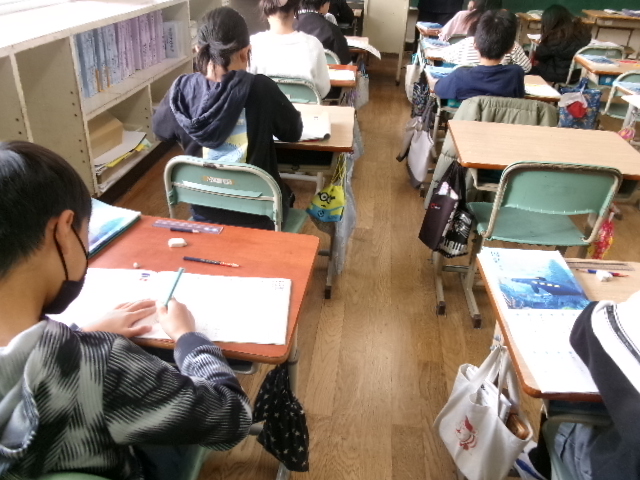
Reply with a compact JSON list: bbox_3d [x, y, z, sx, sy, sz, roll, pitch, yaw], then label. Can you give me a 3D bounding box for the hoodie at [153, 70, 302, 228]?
[{"bbox_3d":[-0.254,-0.268,1.483,0.390,0.420,0.360,5,30,3],"label":"hoodie"}]

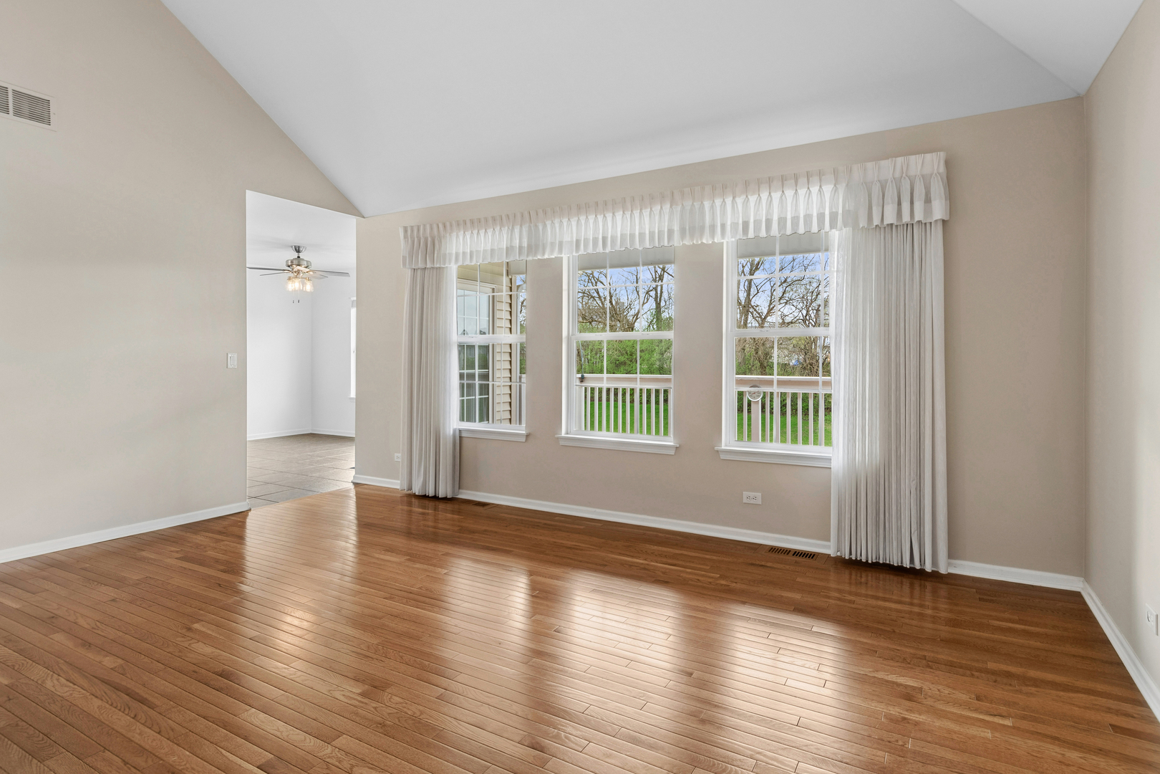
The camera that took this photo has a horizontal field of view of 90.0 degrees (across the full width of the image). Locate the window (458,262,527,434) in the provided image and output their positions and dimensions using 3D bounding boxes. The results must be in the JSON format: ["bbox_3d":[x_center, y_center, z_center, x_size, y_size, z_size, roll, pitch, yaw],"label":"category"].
[{"bbox_3d":[-0.786,-0.367,4.779,0.900,1.560,0.130,2,2,29],"label":"window"}]

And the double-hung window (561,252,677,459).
[{"bbox_3d":[0.279,-0.339,4.184,0.900,1.560,0.130,2,2,29],"label":"double-hung window"}]

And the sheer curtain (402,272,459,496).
[{"bbox_3d":[-1.272,-0.168,4.911,0.585,2.149,0.120,2,2,29],"label":"sheer curtain"}]

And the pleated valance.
[{"bbox_3d":[0.233,-1.121,4.049,3.956,0.364,0.160,2,2,29],"label":"pleated valance"}]

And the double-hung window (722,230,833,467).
[{"bbox_3d":[1.345,-0.310,3.589,0.900,1.560,0.130,2,2,29],"label":"double-hung window"}]

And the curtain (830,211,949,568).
[{"bbox_3d":[1.729,-0.088,3.237,0.566,2.149,0.120,2,2,29],"label":"curtain"}]

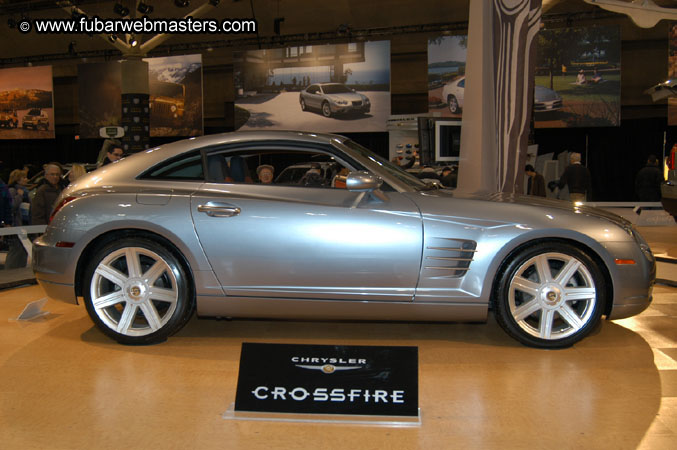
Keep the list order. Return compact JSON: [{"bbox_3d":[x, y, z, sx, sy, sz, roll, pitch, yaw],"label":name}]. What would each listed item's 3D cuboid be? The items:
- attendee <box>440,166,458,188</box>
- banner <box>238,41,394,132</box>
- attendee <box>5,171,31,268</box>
[{"bbox_3d":[2.430,-0.430,14.500,0.420,1.620,0.500,-2,3,-37],"label":"attendee"},{"bbox_3d":[-1.042,-4.751,23.880,6.000,3.050,0.050,1,3,22],"label":"banner"},{"bbox_3d":[-4.600,0.020,9.800,0.360,1.620,0.460,0,2,-6],"label":"attendee"}]

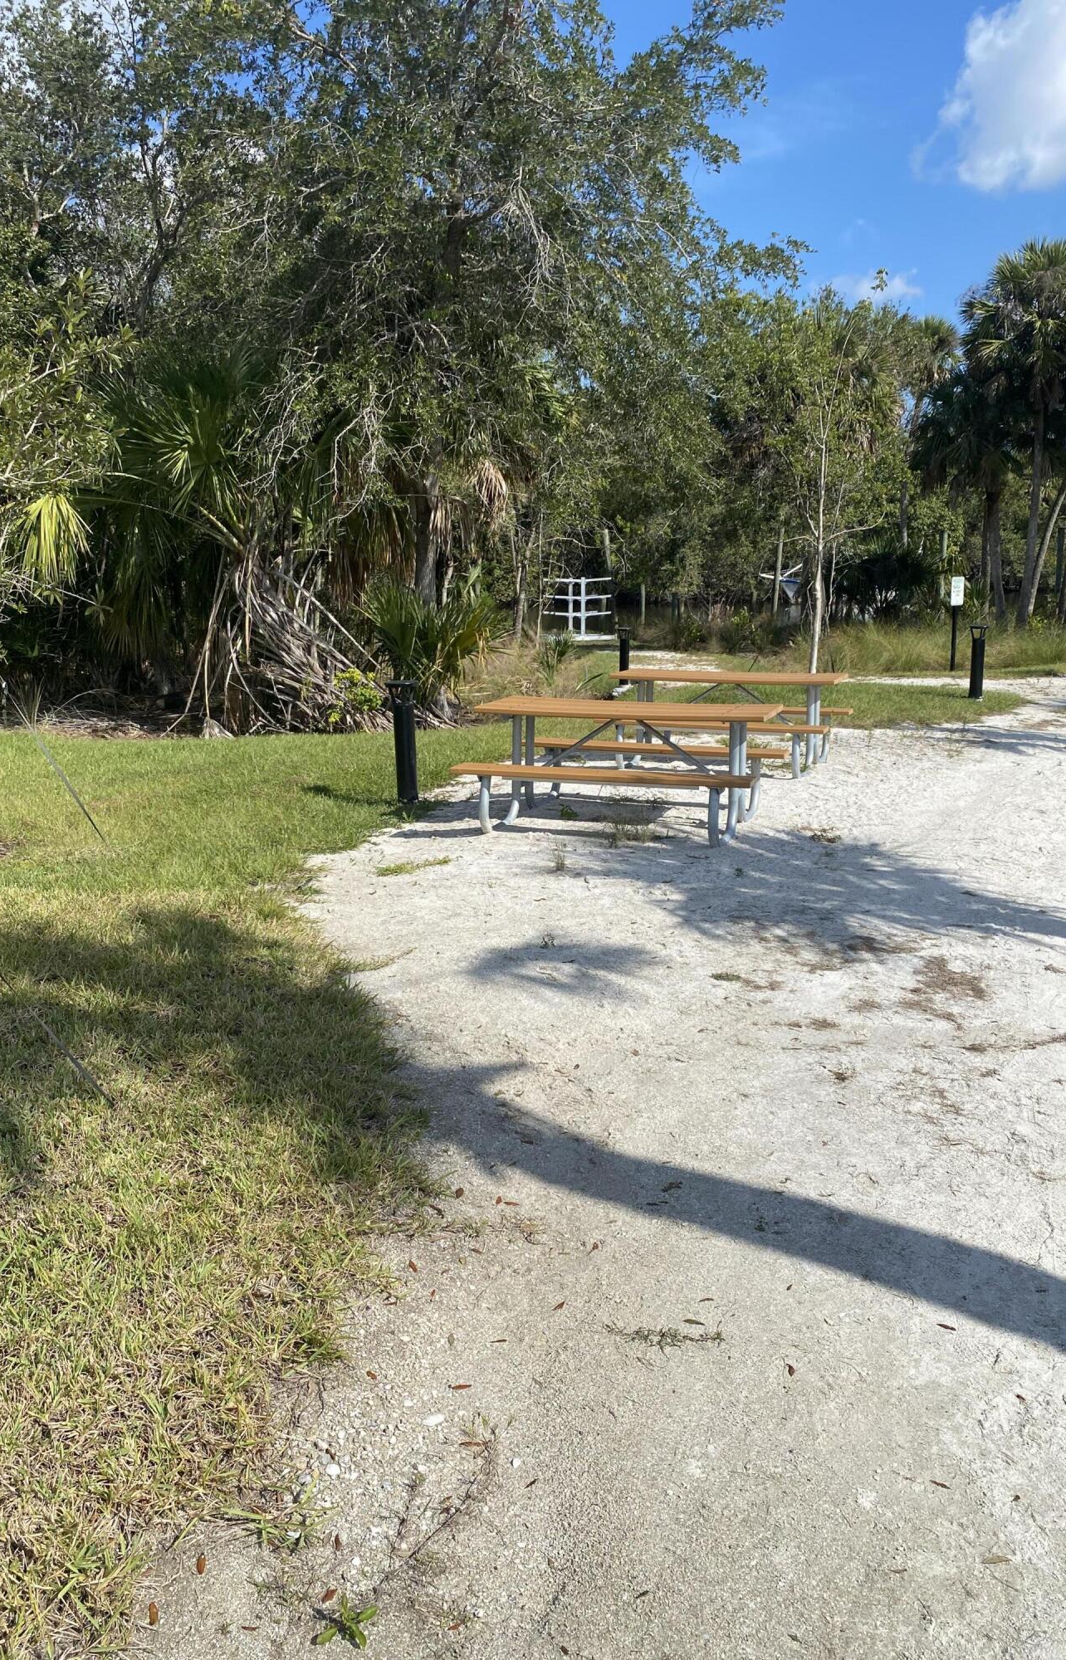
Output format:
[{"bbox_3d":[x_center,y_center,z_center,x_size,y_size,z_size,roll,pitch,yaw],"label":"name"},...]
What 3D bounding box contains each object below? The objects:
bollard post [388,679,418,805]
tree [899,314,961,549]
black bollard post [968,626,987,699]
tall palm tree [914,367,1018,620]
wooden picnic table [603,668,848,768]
[{"bbox_3d":[-0.924,-0.638,9.098,0.220,0.880,0.220,-1,12,0],"label":"bollard post"},{"bbox_3d":[12.393,-11.358,39.000,2.400,9.310,2.400,-1,12,0],"label":"tree"},{"bbox_3d":[5.467,-2.049,15.300,0.220,0.880,0.220,-1,12,0],"label":"black bollard post"},{"bbox_3d":[10.612,-8.090,30.500,2.600,6.218,2.600,-1,12,0],"label":"tall palm tree"},{"bbox_3d":[1.627,-0.925,10.475,1.870,0.760,1.530,4,13,21],"label":"wooden picnic table"}]

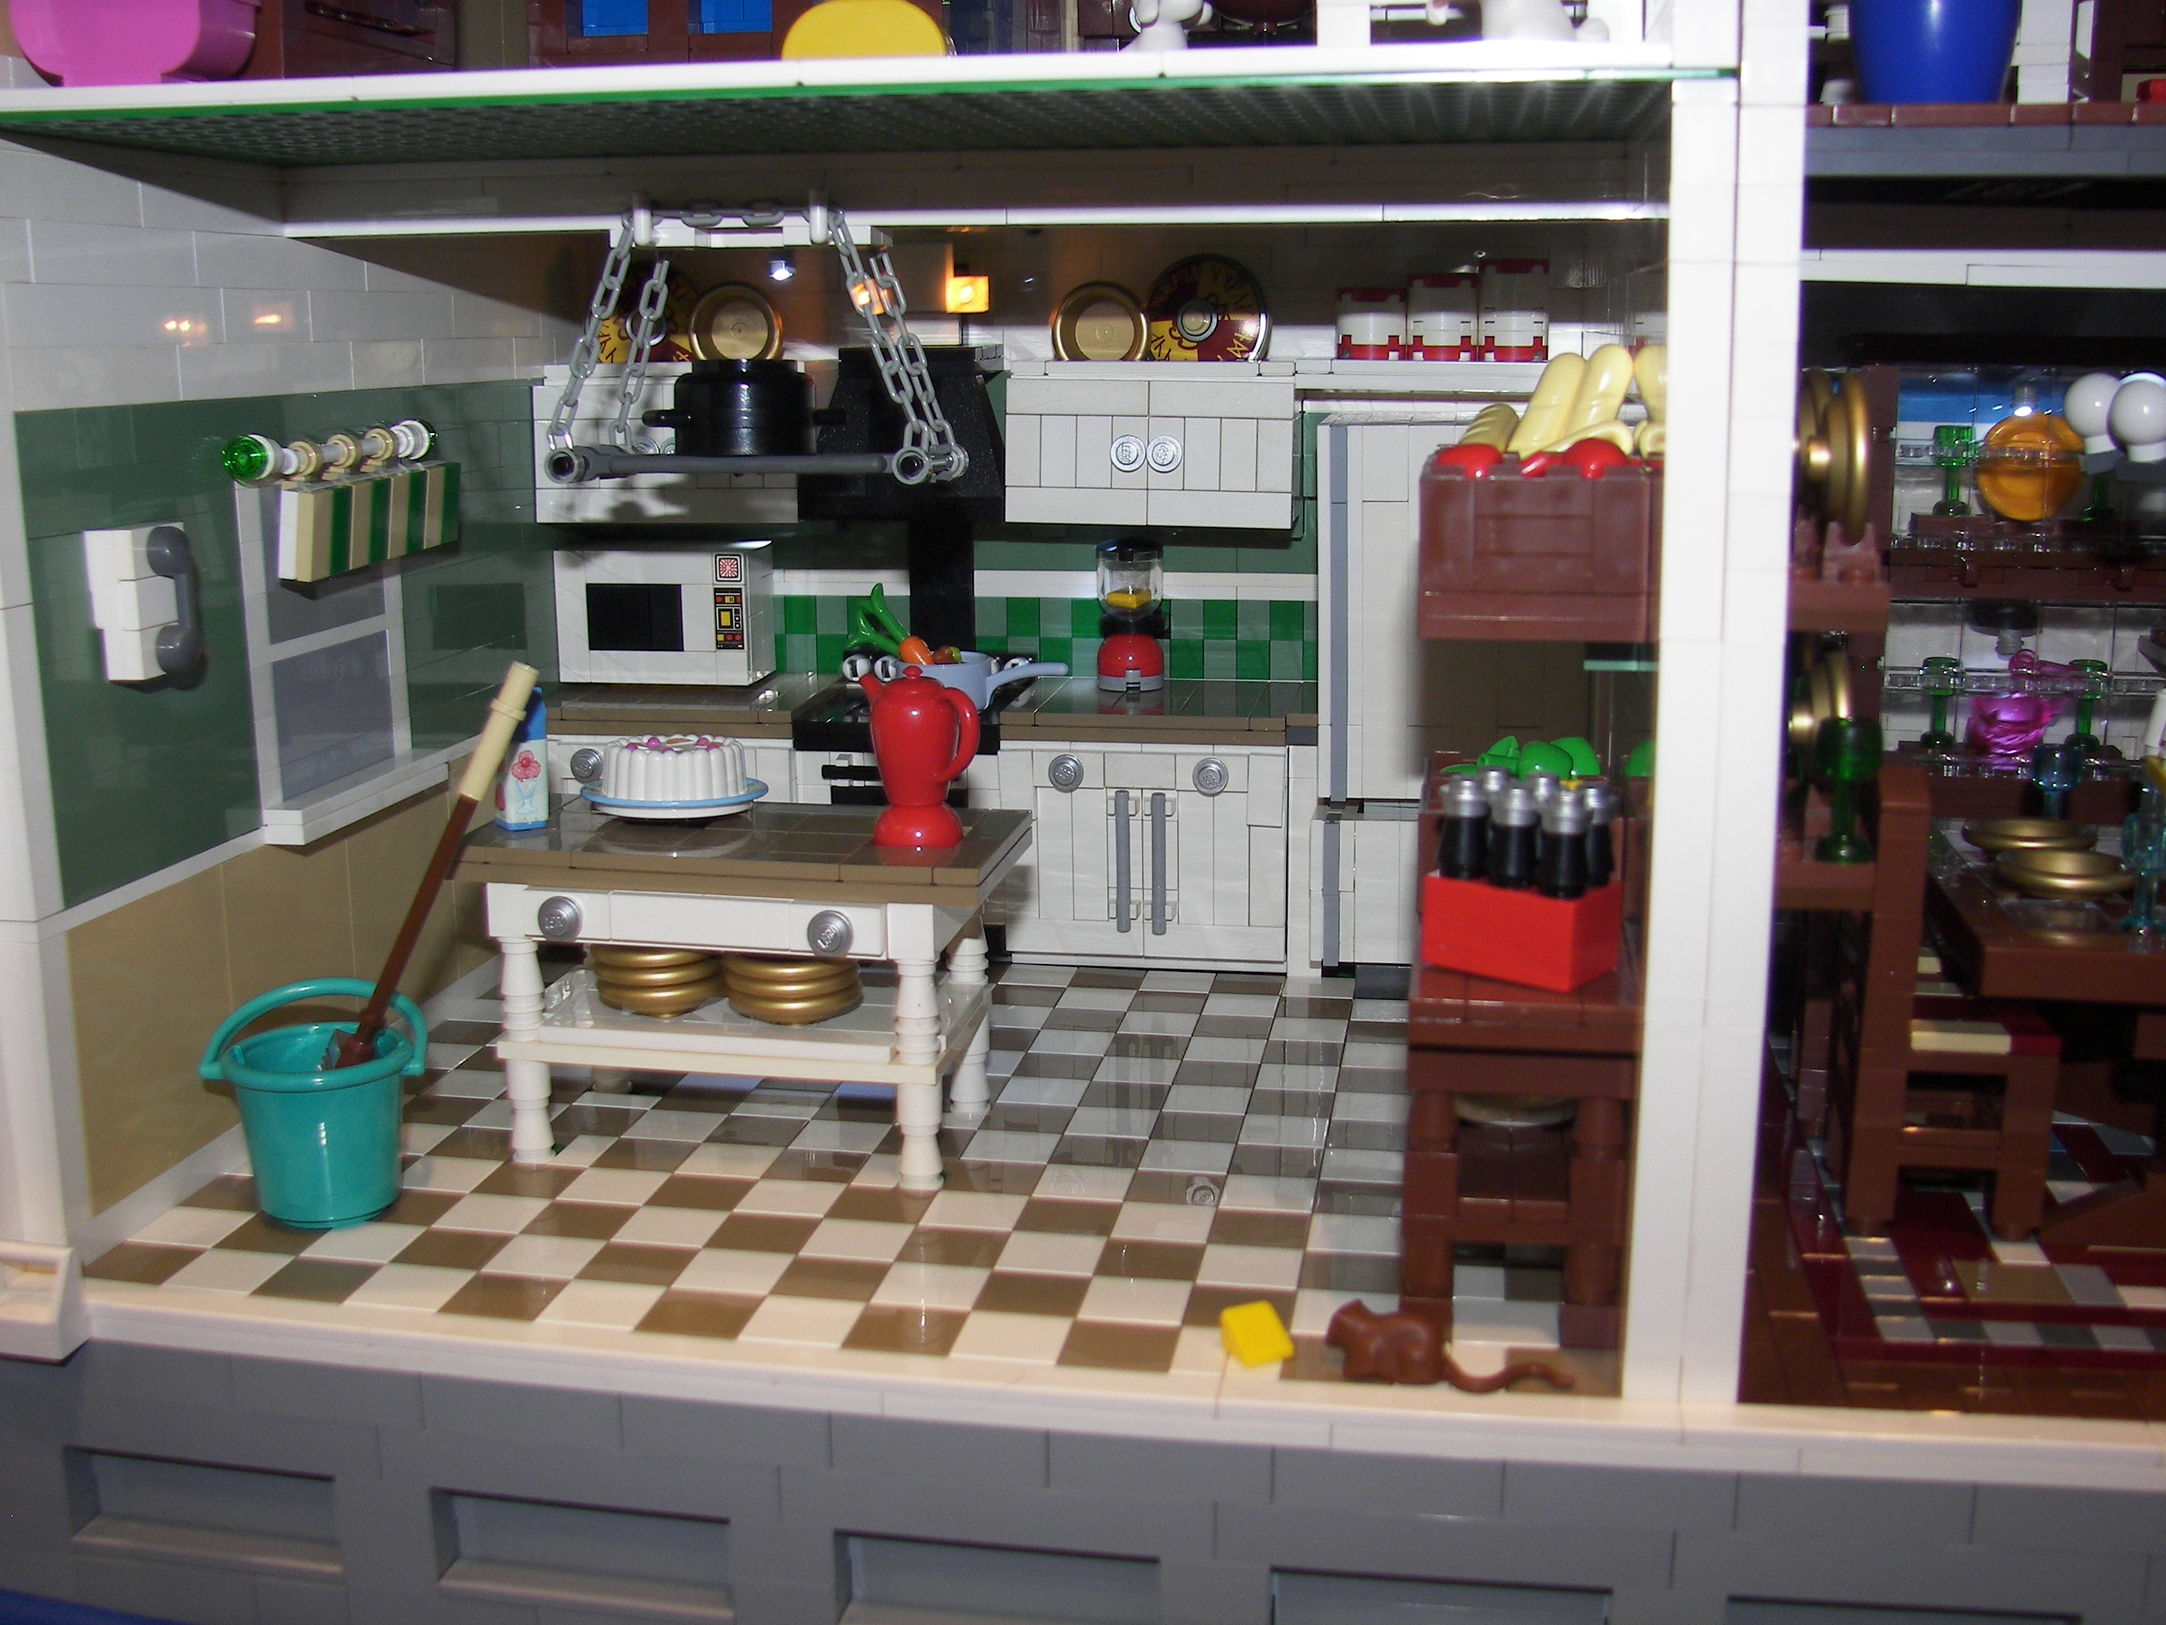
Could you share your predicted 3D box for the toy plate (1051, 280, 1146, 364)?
[{"bbox_3d":[0.005,-0.113,0.530,0.023,0.023,0.005,2,12,9],"label":"toy plate"}]

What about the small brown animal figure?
[{"bbox_3d":[0.050,0.072,0.308,0.035,0.011,0.011,2,12,10],"label":"small brown animal figure"}]

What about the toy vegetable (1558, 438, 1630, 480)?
[{"bbox_3d":[0.072,-0.048,0.319,0.010,0.009,0.010,2,12,9],"label":"toy vegetable"}]

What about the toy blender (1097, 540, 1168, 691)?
[{"bbox_3d":[0.011,-0.047,0.530,0.016,0.035,0.016,2,12,9],"label":"toy blender"}]

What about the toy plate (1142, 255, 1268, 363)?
[{"bbox_3d":[0.029,-0.115,0.526,0.031,0.031,0.007,5,13,24],"label":"toy plate"}]

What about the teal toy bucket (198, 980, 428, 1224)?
[{"bbox_3d":[-0.124,0.047,0.370,0.038,0.038,0.033,-1,11,-3],"label":"teal toy bucket"}]

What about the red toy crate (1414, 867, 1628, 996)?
[{"bbox_3d":[0.063,0.016,0.325,0.024,0.013,0.016,9,15,39],"label":"red toy crate"}]

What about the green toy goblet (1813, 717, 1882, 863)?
[{"bbox_3d":[0.105,-0.003,0.310,0.010,0.020,0.010,2,12,9],"label":"green toy goblet"}]

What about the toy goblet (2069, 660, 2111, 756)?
[{"bbox_3d":[0.204,-0.021,0.457,0.009,0.019,0.009,2,12,10],"label":"toy goblet"}]

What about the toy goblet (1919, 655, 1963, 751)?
[{"bbox_3d":[0.175,-0.022,0.460,0.009,0.019,0.009,2,12,10],"label":"toy goblet"}]

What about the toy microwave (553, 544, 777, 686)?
[{"bbox_3d":[-0.100,-0.048,0.546,0.048,0.032,0.027,2,12,9],"label":"toy microwave"}]

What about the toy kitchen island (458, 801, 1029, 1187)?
[{"bbox_3d":[-0.059,0.031,0.404,0.095,0.058,0.048,2,12,9],"label":"toy kitchen island"}]

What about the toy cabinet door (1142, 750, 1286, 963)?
[{"bbox_3d":[0.030,0.010,0.513,0.032,0.048,0.009,2,12,9],"label":"toy cabinet door"}]

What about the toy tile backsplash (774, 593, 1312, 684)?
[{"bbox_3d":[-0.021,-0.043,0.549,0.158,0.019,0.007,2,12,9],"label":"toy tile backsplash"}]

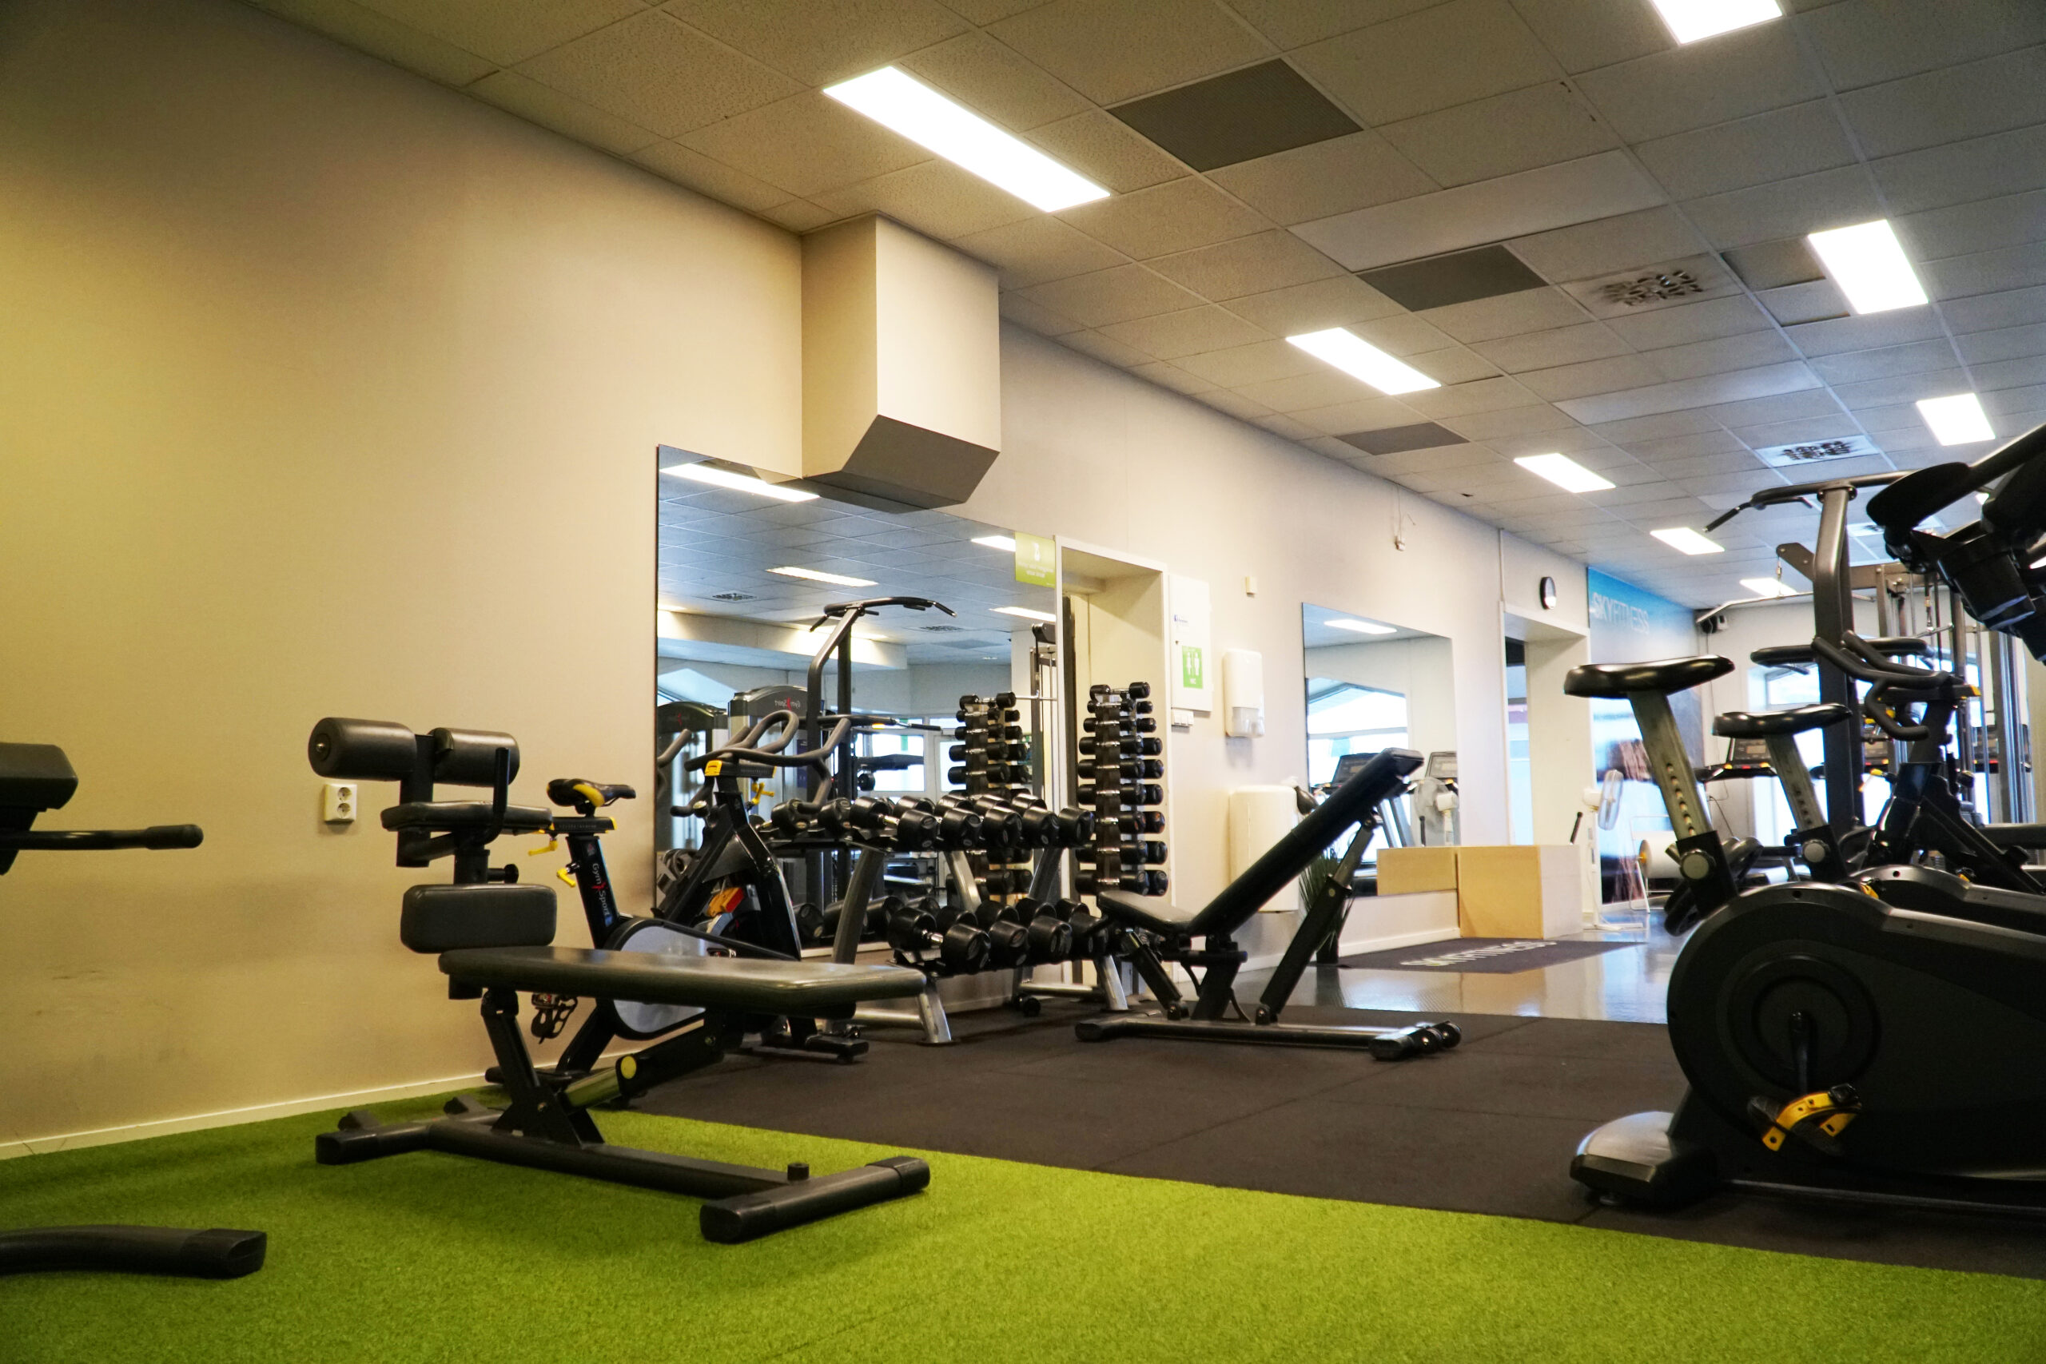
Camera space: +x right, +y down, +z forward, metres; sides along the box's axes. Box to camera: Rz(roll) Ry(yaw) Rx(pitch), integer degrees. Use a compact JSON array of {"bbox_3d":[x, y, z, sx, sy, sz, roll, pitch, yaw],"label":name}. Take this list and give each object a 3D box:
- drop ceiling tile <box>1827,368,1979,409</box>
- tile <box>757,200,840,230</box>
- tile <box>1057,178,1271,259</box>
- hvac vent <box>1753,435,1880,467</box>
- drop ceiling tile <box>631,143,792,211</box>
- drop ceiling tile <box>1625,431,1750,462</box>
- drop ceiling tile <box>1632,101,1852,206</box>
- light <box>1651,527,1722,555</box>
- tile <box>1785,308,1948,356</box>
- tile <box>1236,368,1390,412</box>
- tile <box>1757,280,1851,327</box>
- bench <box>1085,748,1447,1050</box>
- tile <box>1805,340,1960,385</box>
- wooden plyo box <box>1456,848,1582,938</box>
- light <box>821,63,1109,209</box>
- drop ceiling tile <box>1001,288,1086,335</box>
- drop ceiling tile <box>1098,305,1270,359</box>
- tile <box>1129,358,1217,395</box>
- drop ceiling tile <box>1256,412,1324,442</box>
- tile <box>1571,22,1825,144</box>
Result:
[{"bbox_3d":[4.450,-1.482,7.762,0.600,0.020,0.600,-3,-5,36],"label":"drop ceiling tile"},{"bbox_3d":[-0.814,-1.712,5.623,0.250,0.020,0.240,-3,-6,37],"label":"tile"},{"bbox_3d":[0.507,-1.652,5.516,0.591,0.020,0.591,-4,-6,37],"label":"tile"},{"bbox_3d":[4.724,-1.388,9.120,0.600,0.040,0.600,-3,-5,36],"label":"hvac vent"},{"bbox_3d":[-1.010,-1.681,5.091,0.198,0.025,0.600,-3,-5,36],"label":"drop ceiling tile"},{"bbox_3d":[3.886,-1.386,9.011,0.600,0.020,0.600,-3,-5,36],"label":"drop ceiling tile"},{"bbox_3d":[2.364,-1.734,5.005,0.600,0.020,0.600,-3,-6,37],"label":"drop ceiling tile"},{"bbox_3d":[5.252,-1.137,12.121,0.300,0.050,1.220,-4,-6,36],"label":"light"},{"bbox_3d":[3.745,-1.555,6.795,0.600,0.025,0.600,-3,-5,36],"label":"tile"},{"bbox_3d":[1.476,-1.477,7.788,0.591,0.020,0.591,-4,-6,37],"label":"tile"},{"bbox_3d":[3.271,-1.591,6.428,0.280,0.020,0.570,-4,-6,36],"label":"tile"},{"bbox_3d":[0.818,0.733,5.210,1.180,0.955,0.510,-4,-6,34],"label":"bench"},{"bbox_3d":[4.111,-1.517,7.322,0.591,0.020,0.591,-4,-6,37],"label":"tile"},{"bbox_3d":[3.372,1.414,10.416,0.525,0.590,0.790,-4,-6,36],"label":"wooden plyo box"},{"bbox_3d":[-0.148,-1.771,5.014,0.280,0.050,1.180,-3,-6,37],"label":"light"},{"bbox_3d":[0.029,-1.613,6.744,0.240,0.020,0.580,-3,-6,37],"label":"drop ceiling tile"},{"bbox_3d":[0.744,-1.548,6.809,0.600,0.020,0.600,-4,-6,36],"label":"drop ceiling tile"},{"bbox_3d":[0.756,-1.489,7.521,0.205,0.020,0.600,-4,-6,36],"label":"tile"},{"bbox_3d":[1.484,-1.424,8.529,0.200,0.020,0.600,-3,-5,36],"label":"drop ceiling tile"},{"bbox_3d":[1.964,-1.717,4.455,0.591,0.020,0.591,-4,-6,37],"label":"tile"}]

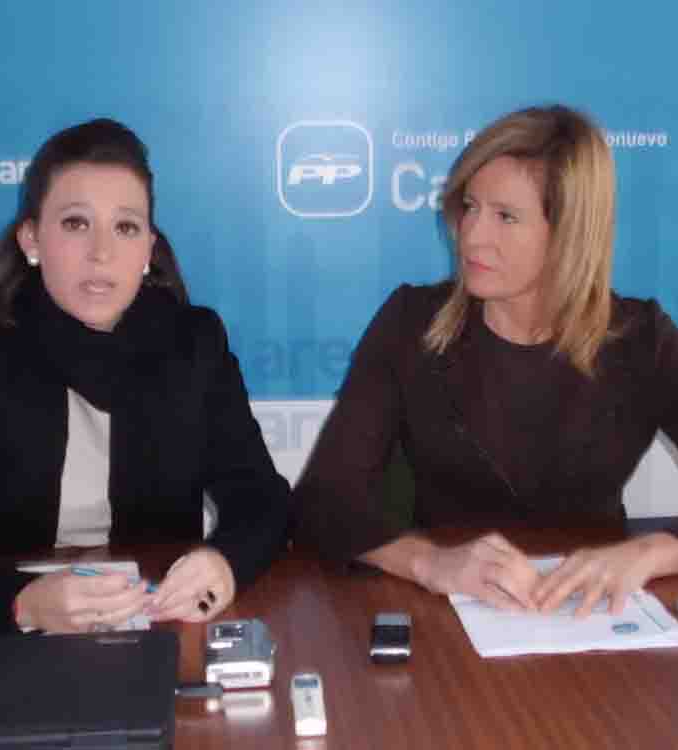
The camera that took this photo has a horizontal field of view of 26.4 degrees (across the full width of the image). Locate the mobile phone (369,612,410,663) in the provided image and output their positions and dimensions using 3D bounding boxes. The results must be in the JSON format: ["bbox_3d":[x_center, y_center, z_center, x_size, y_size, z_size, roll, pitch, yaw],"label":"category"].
[{"bbox_3d":[0.053,0.259,1.426,0.041,0.015,0.102,0,10,3],"label":"mobile phone"}]

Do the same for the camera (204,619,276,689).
[{"bbox_3d":[-0.095,0.264,1.372,0.061,0.026,0.112,-1,10,-6],"label":"camera"}]

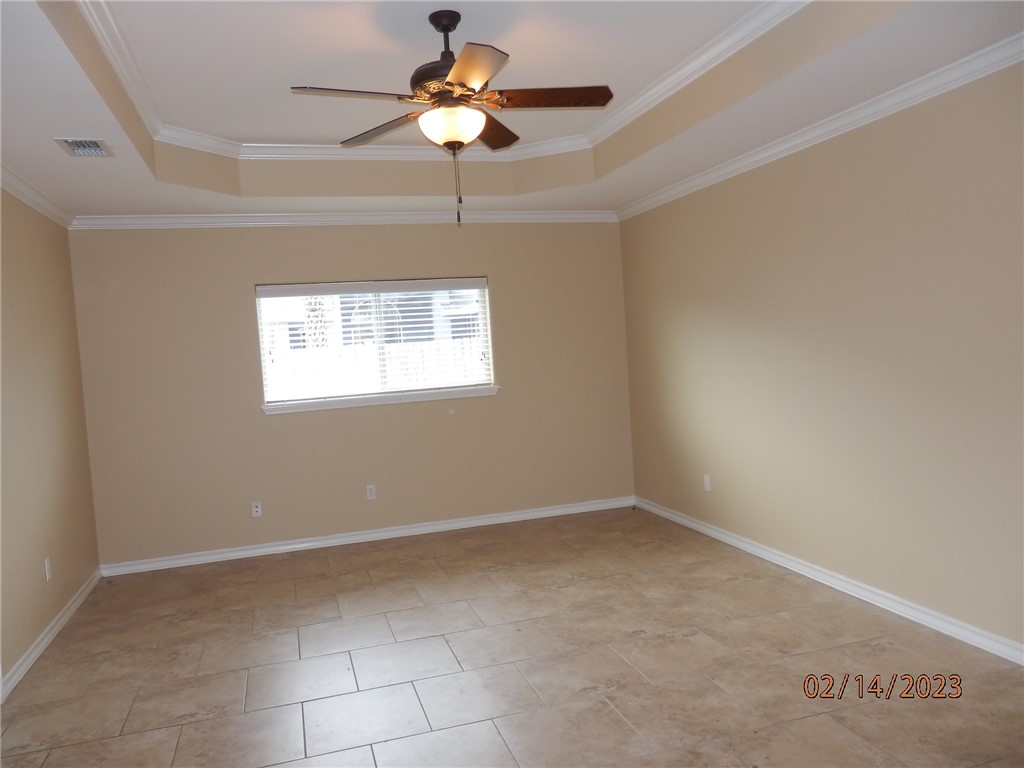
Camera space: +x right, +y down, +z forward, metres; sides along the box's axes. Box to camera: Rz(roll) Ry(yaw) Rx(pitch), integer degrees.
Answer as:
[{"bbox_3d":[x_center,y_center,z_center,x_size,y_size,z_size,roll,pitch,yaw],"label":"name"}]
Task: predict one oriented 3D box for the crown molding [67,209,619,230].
[{"bbox_3d":[-1.035,-1.238,5.573,4.095,0.084,0.062,-4,3,-17],"label":"crown molding"}]

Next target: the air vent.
[{"bbox_3d":[-2.009,-1.103,3.489,0.200,0.018,0.302,-4,3,-17],"label":"air vent"}]

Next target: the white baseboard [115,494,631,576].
[{"bbox_3d":[-0.894,1.151,5.720,4.095,0.085,0.015,-4,3,-17],"label":"white baseboard"}]

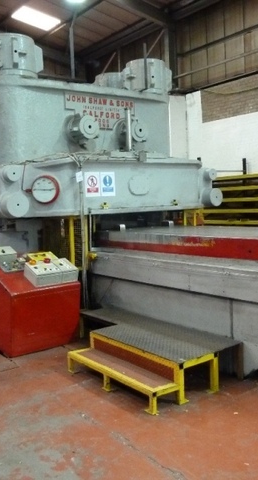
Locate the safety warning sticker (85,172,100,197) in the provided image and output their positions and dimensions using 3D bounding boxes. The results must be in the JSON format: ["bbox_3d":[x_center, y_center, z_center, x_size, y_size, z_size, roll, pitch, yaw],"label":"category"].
[{"bbox_3d":[-0.453,-0.692,5.809,0.207,0.302,0.008,-5,6,-37],"label":"safety warning sticker"}]

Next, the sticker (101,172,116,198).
[{"bbox_3d":[-0.267,-0.714,5.950,0.207,0.302,0.008,-5,6,-37],"label":"sticker"}]

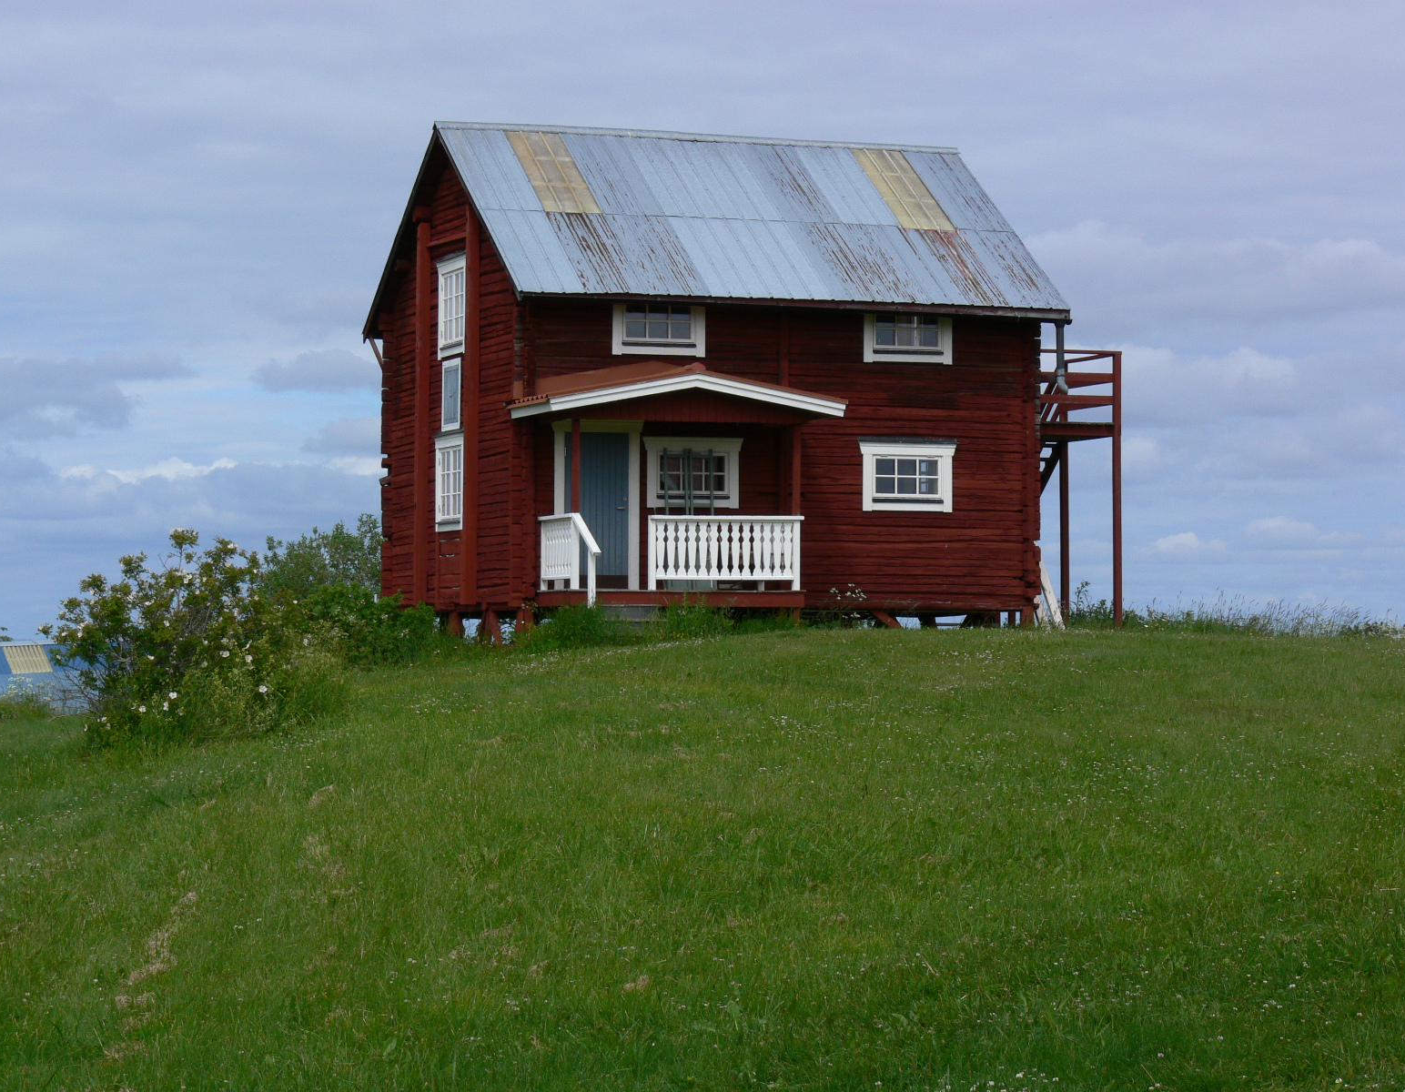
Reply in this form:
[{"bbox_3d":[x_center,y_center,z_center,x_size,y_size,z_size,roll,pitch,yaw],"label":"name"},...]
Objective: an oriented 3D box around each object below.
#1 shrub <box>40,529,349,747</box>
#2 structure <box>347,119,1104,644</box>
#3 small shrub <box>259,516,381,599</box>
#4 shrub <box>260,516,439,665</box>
[{"bbox_3d":[-4.136,0.745,32.500,2.507,1.776,2.200,0,-1,0],"label":"shrub"},{"bbox_3d":[0.904,-2.208,54.602,9.100,6.940,8.600,1,-2,-21],"label":"structure"},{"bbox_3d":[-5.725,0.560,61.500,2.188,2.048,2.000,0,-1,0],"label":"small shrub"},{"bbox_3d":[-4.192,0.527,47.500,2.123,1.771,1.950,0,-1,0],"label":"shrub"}]

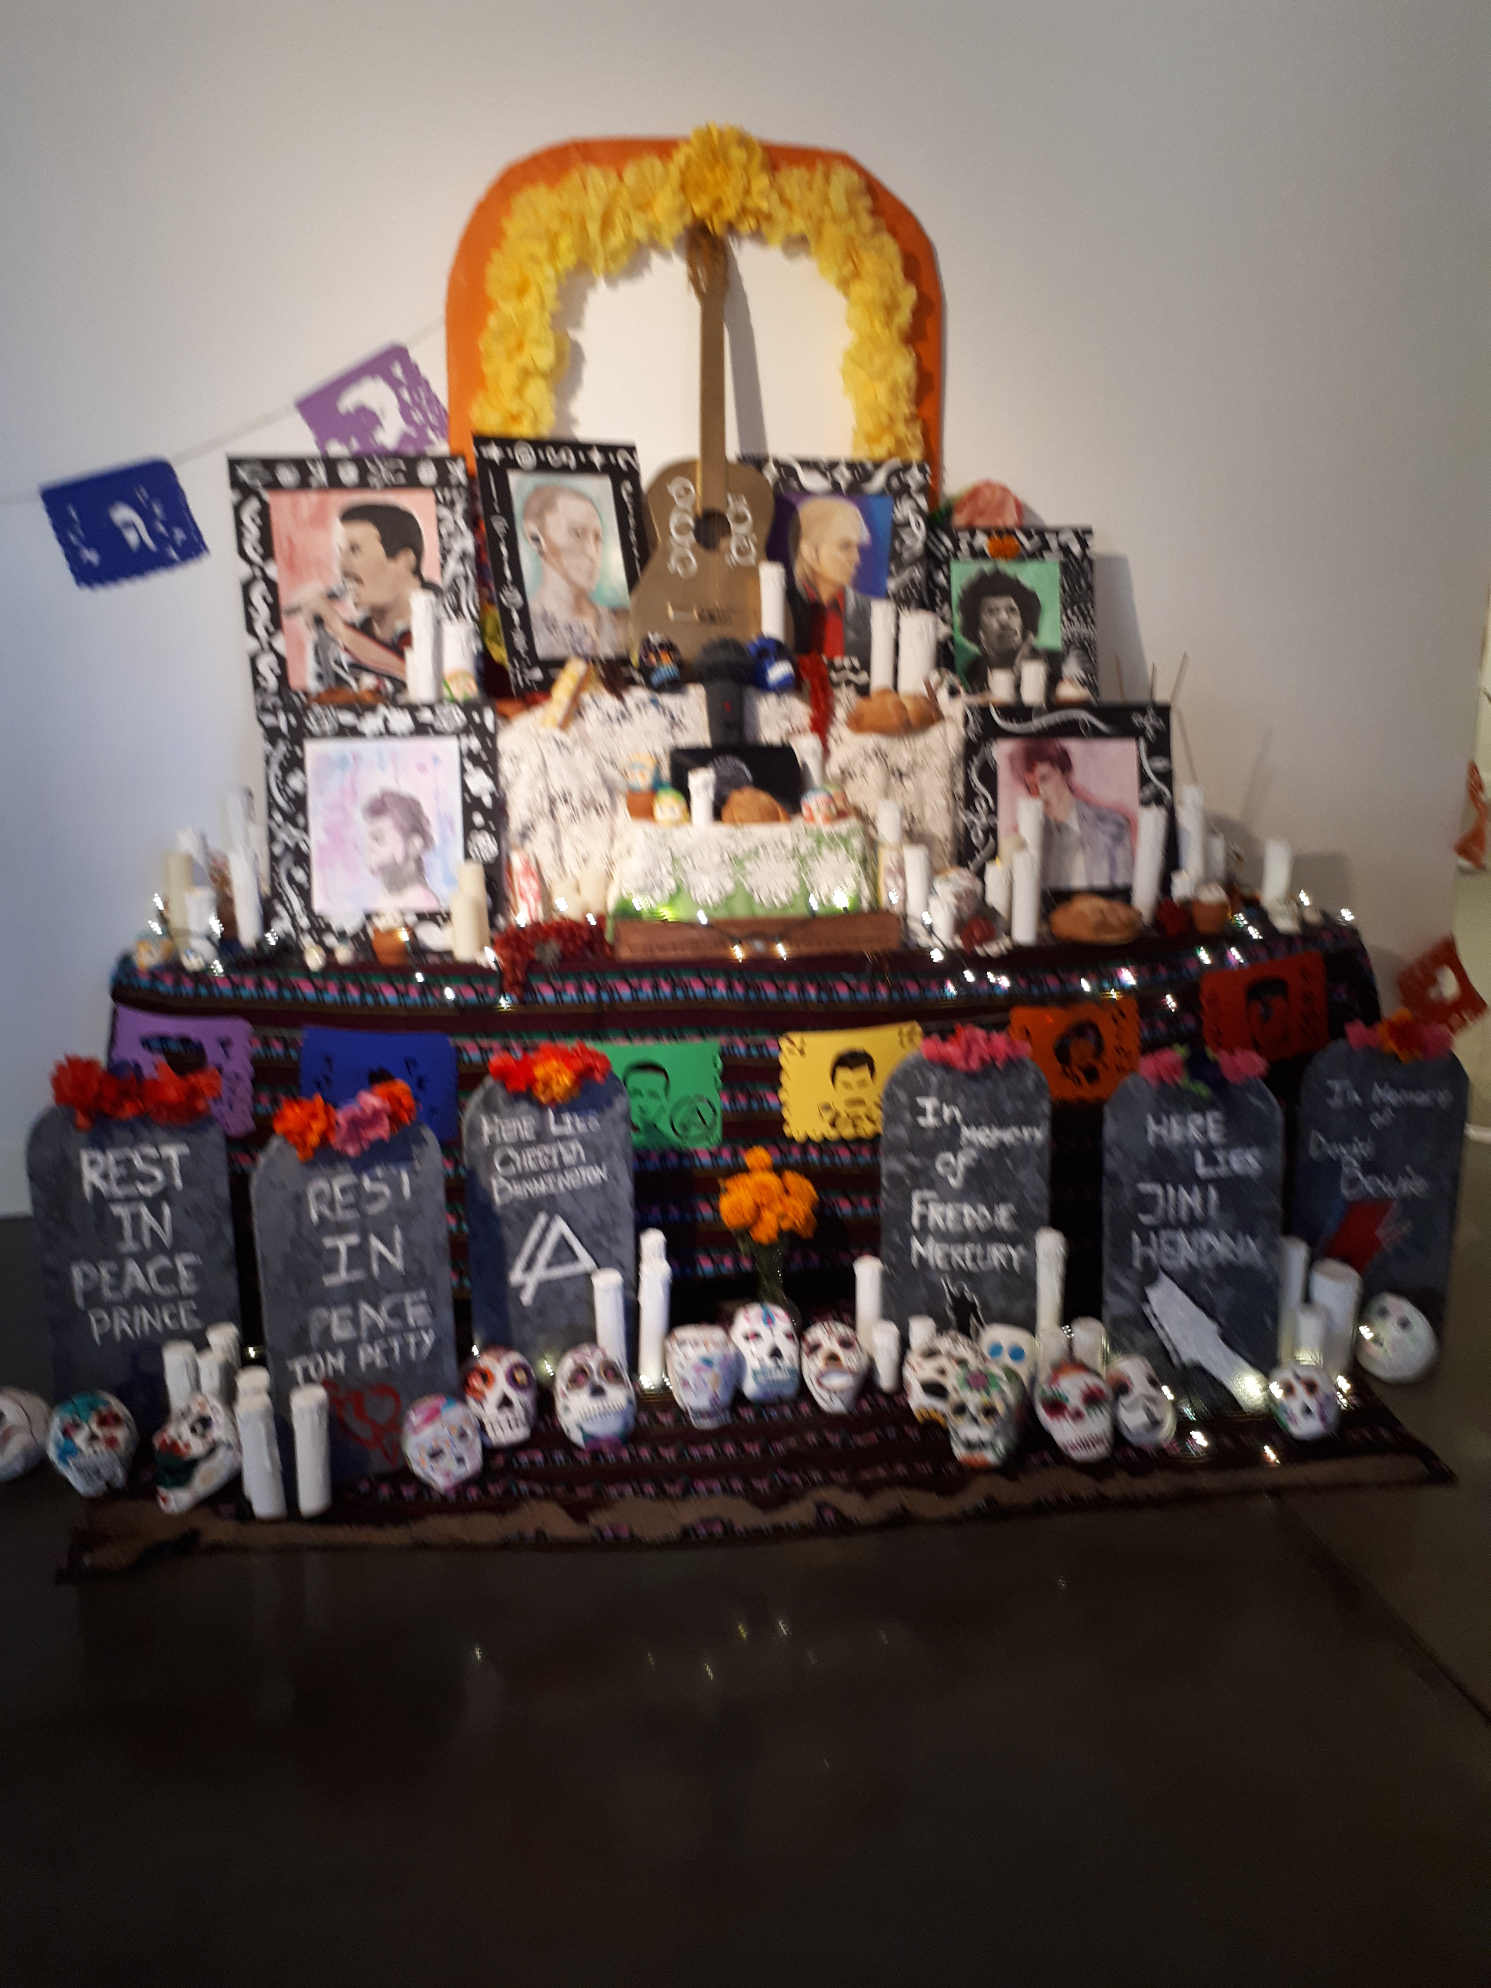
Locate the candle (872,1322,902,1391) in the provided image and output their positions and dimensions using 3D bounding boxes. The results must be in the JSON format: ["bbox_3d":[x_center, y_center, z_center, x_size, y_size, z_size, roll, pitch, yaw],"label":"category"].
[{"bbox_3d":[0.264,0.674,2.890,0.051,0.120,0.051,-2,15,-6],"label":"candle"}]

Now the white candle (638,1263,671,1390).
[{"bbox_3d":[-0.172,0.620,2.900,0.053,0.232,0.053,-2,15,-6],"label":"white candle"}]

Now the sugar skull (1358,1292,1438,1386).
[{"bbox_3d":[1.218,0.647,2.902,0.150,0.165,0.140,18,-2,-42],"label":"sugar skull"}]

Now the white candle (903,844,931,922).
[{"bbox_3d":[0.371,-0.231,3.350,0.050,0.172,0.050,-2,12,-6],"label":"white candle"}]

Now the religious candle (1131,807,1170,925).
[{"bbox_3d":[0.865,-0.278,3.323,0.060,0.255,0.060,-3,16,-5],"label":"religious candle"}]

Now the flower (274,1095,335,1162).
[{"bbox_3d":[-0.703,0.214,2.473,0.090,0.100,0.070,-2,4,-6],"label":"flower"}]

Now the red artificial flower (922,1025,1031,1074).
[{"bbox_3d":[0.431,0.105,2.917,0.195,0.080,0.085,-3,16,-5],"label":"red artificial flower"}]

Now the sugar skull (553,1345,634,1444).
[{"bbox_3d":[-0.258,0.690,2.670,0.135,0.165,0.145,-3,-10,-7],"label":"sugar skull"}]

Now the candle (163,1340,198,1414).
[{"bbox_3d":[-0.951,0.682,2.638,0.053,0.186,0.053,-2,12,-6],"label":"candle"}]

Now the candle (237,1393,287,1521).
[{"bbox_3d":[-0.725,0.693,2.322,0.048,0.186,0.048,-2,16,-2],"label":"candle"}]

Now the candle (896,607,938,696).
[{"bbox_3d":[0.385,-0.765,3.506,0.085,0.205,0.085,-3,16,-5],"label":"candle"}]

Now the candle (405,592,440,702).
[{"bbox_3d":[-0.682,-0.732,3.289,0.057,0.232,0.057,-2,15,-6],"label":"candle"}]

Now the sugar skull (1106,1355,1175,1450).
[{"bbox_3d":[0.625,0.643,2.448,0.108,0.145,0.130,-9,-1,9],"label":"sugar skull"}]

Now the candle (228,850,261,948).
[{"bbox_3d":[-0.878,-0.166,2.719,0.046,0.166,0.046,-2,16,-2],"label":"candle"}]

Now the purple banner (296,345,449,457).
[{"bbox_3d":[-0.806,-1.250,3.361,0.275,0.220,0.010,-25,16,1],"label":"purple banner"}]

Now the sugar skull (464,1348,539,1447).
[{"bbox_3d":[-0.423,0.697,2.680,0.125,0.155,0.135,-4,-3,-12],"label":"sugar skull"}]

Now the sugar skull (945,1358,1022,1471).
[{"bbox_3d":[0.410,0.725,2.663,0.130,0.180,0.140,7,10,29],"label":"sugar skull"}]

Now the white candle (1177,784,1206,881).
[{"bbox_3d":[0.864,-0.299,2.960,0.045,0.199,0.045,-2,16,-2],"label":"white candle"}]

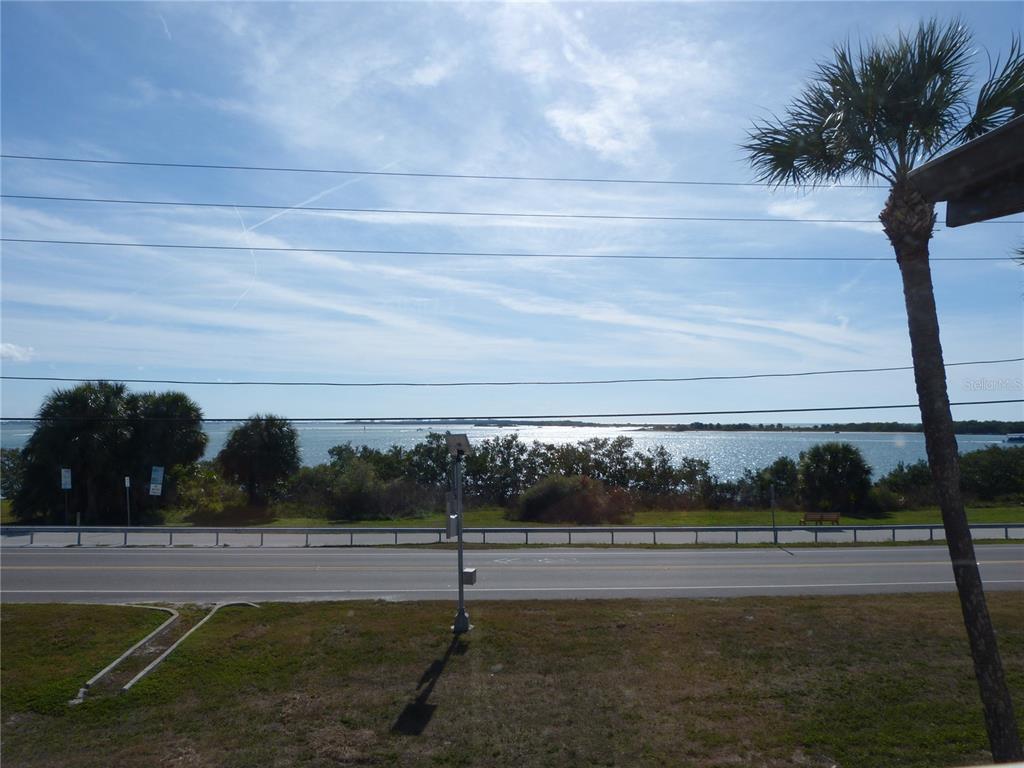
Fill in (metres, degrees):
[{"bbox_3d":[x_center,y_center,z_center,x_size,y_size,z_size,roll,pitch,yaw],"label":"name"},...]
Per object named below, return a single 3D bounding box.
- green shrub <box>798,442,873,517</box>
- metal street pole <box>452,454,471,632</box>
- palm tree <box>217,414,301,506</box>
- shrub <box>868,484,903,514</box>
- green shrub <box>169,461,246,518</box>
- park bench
[{"bbox_3d":[19.607,5.710,44.911,4.200,4.200,4.000,0,-3,-5],"label":"green shrub"},{"bbox_3d":[-1.286,4.036,18.923,0.400,4.650,0.400,0,-3,-5],"label":"metal street pole"},{"bbox_3d":[-15.585,4.818,45.652,4.900,5.750,4.800,0,-3,-5],"label":"palm tree"},{"bbox_3d":[22.883,7.024,45.344,2.000,1.650,1.800,0,-3,-5],"label":"shrub"},{"bbox_3d":[-17.987,6.060,43.781,4.300,3.050,3.300,0,-3,-5],"label":"green shrub"},{"bbox_3d":[16.272,7.106,39.021,1.900,0.800,0.650,0,-3,-5],"label":"park bench"}]

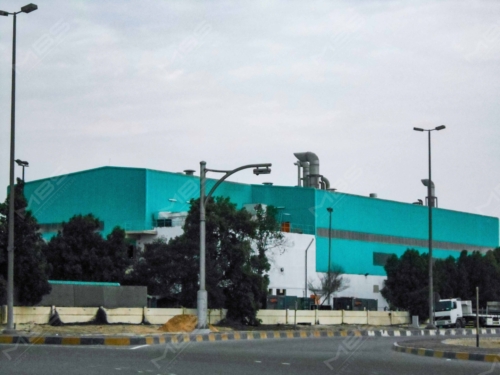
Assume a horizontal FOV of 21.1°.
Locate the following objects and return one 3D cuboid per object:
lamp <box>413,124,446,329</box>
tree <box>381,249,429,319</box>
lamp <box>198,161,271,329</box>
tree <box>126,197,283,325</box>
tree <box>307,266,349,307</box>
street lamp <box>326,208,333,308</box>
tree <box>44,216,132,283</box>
[{"bbox_3d":[12.856,2.798,95.740,2.570,14.420,0.440,-2,-6,19],"label":"lamp"},{"bbox_3d":[14.950,9.440,130.000,4.800,7.100,4.800,0,-5,0],"label":"tree"},{"bbox_3d":[-0.798,2.983,70.925,3.980,8.890,0.480,-2,-6,18],"label":"lamp"},{"bbox_3d":[-2.951,4.766,87.767,10.090,8.390,7.760,0,-6,0],"label":"tree"},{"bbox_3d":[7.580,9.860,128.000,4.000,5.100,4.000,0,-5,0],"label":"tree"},{"bbox_3d":[7.055,6.831,119.541,0.530,10.310,1.070,0,-6,0],"label":"street lamp"},{"bbox_3d":[-11.257,5.588,93.481,6.010,7.440,6.010,0,-6,0],"label":"tree"}]

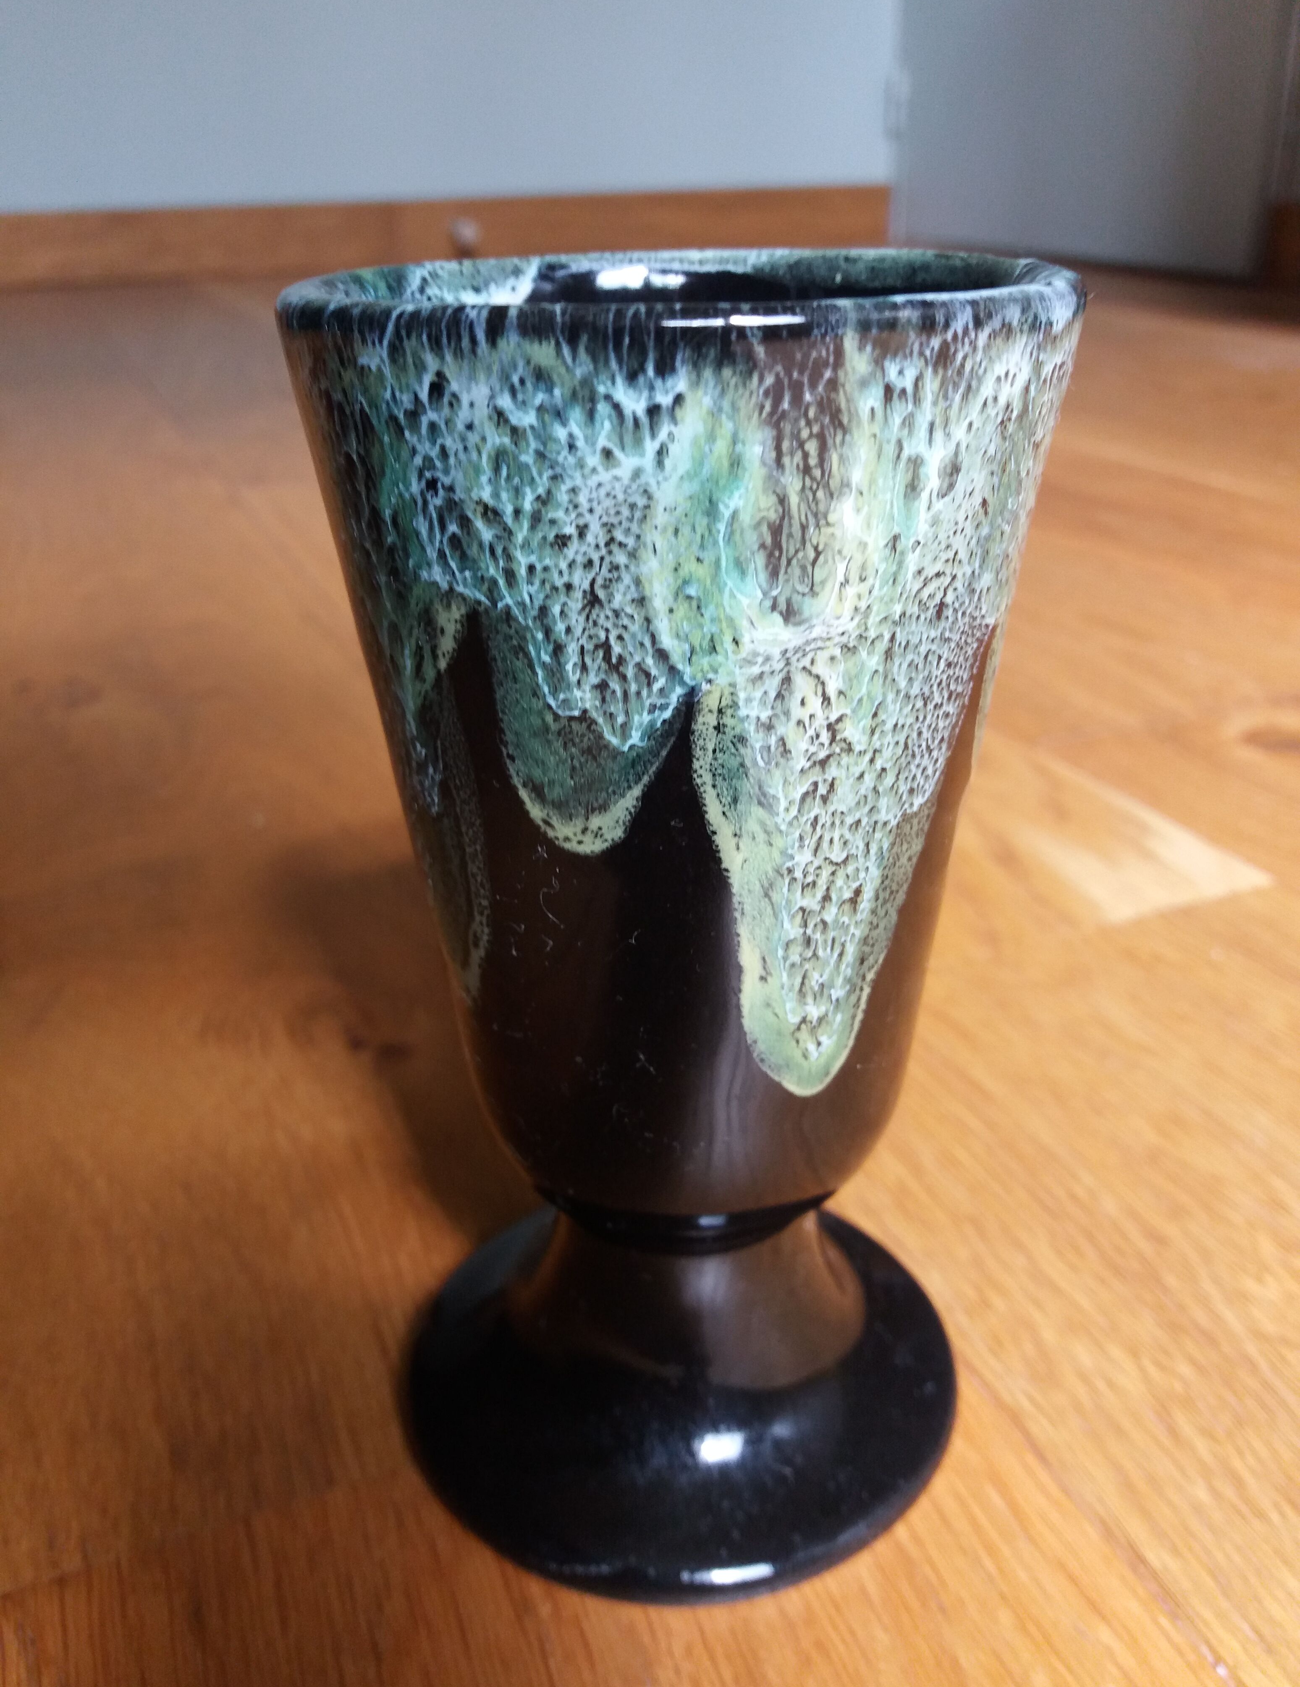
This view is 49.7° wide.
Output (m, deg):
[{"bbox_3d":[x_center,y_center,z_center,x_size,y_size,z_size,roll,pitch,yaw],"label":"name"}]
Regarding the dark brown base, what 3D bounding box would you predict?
[{"bbox_3d":[0.004,0.056,0.188,0.076,0.038,0.076,-1,26,0],"label":"dark brown base"}]

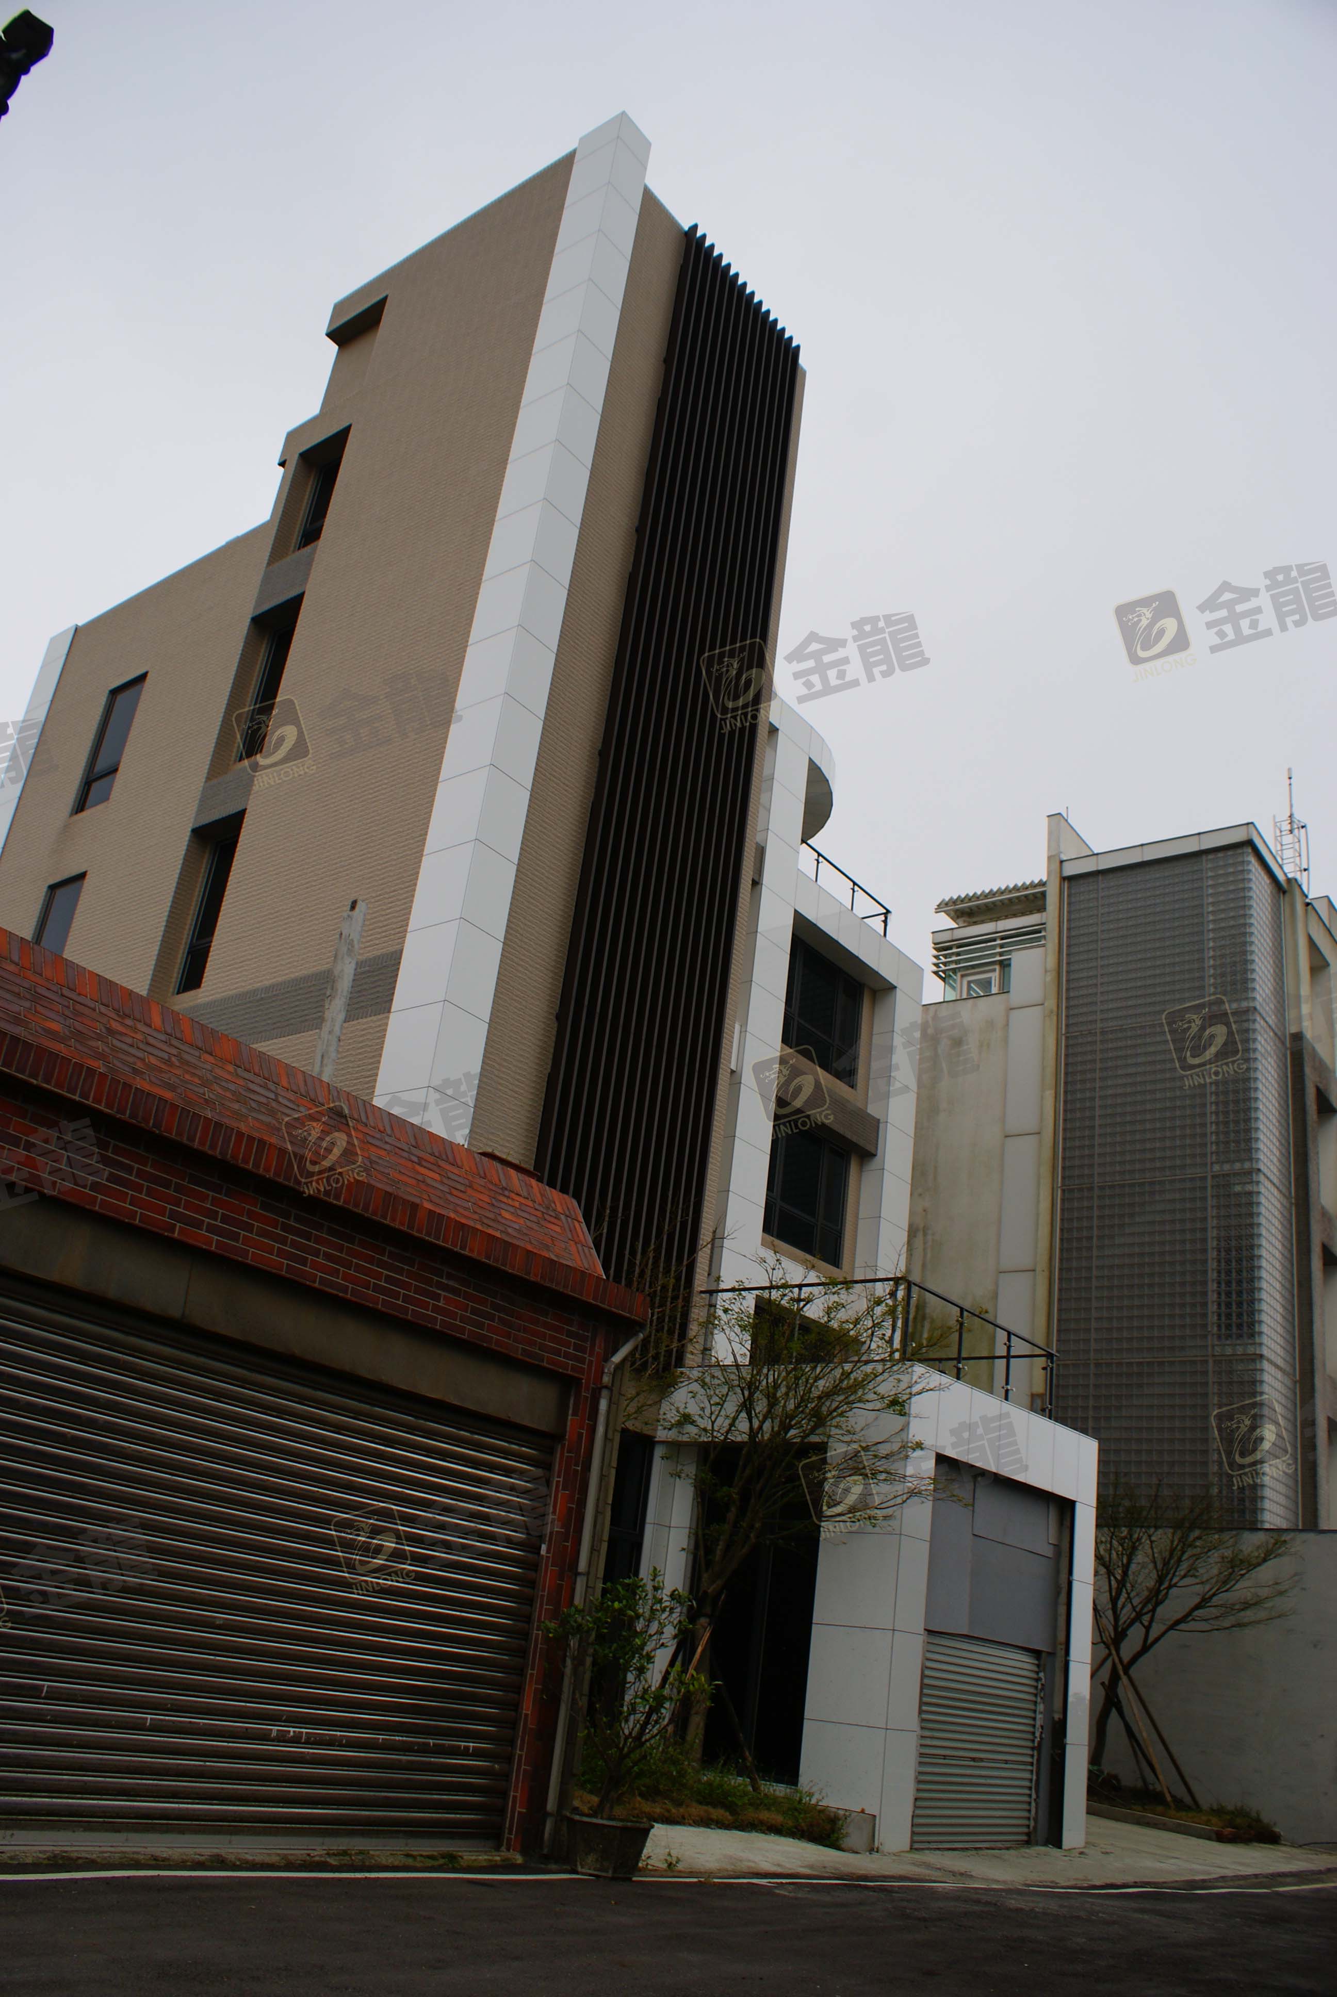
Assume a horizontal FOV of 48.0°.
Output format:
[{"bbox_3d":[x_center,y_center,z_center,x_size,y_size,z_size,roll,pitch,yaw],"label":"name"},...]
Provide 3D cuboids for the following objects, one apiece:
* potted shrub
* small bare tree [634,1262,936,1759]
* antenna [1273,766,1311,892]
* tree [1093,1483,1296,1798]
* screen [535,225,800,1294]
[{"bbox_3d":[-0.310,4.660,9.750,1.100,1.850,1.000,7,-23,0],"label":"potted shrub"},{"bbox_3d":[1.185,5.281,15.516,2.900,5.224,2.800,5,-24,6],"label":"small bare tree"},{"bbox_3d":[14.800,-3.800,35.500,0.700,4.000,0.700,-7,-27,31],"label":"antenna"},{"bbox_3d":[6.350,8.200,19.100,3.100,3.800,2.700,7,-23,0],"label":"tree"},{"bbox_3d":[0.240,-3.533,19.820,0.240,16.120,2.961,-11,-30,35],"label":"screen"}]

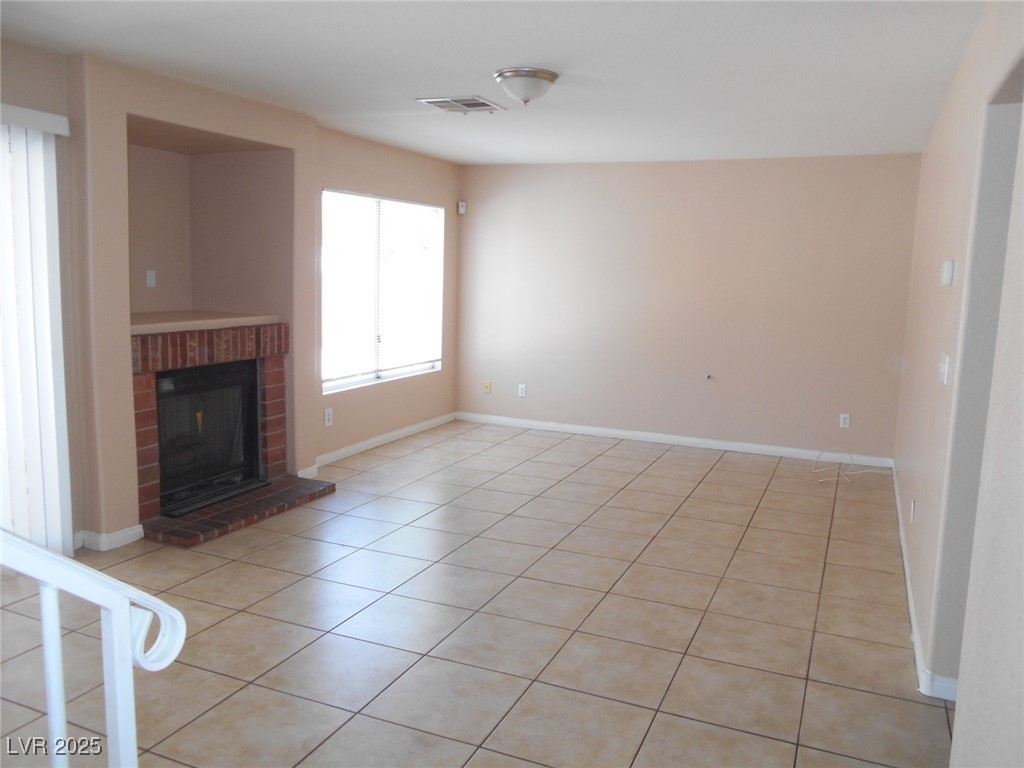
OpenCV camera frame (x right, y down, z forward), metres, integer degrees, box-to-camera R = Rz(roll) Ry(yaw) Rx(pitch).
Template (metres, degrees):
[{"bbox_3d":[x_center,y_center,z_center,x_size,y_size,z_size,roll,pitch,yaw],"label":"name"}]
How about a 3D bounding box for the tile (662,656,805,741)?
[{"bbox_3d":[0.790,1.111,2.718,0.449,0.010,0.442,5,9,24],"label":"tile"}]

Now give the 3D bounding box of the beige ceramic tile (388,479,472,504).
[{"bbox_3d":[-0.537,0.739,5.208,0.445,0.010,0.445,4,8,24],"label":"beige ceramic tile"}]

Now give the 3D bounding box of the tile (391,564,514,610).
[{"bbox_3d":[-0.269,0.959,3.671,0.450,0.012,0.450,4,8,23],"label":"tile"}]

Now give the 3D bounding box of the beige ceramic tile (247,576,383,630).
[{"bbox_3d":[-0.859,0.964,3.394,0.445,0.010,0.445,4,8,24],"label":"beige ceramic tile"}]

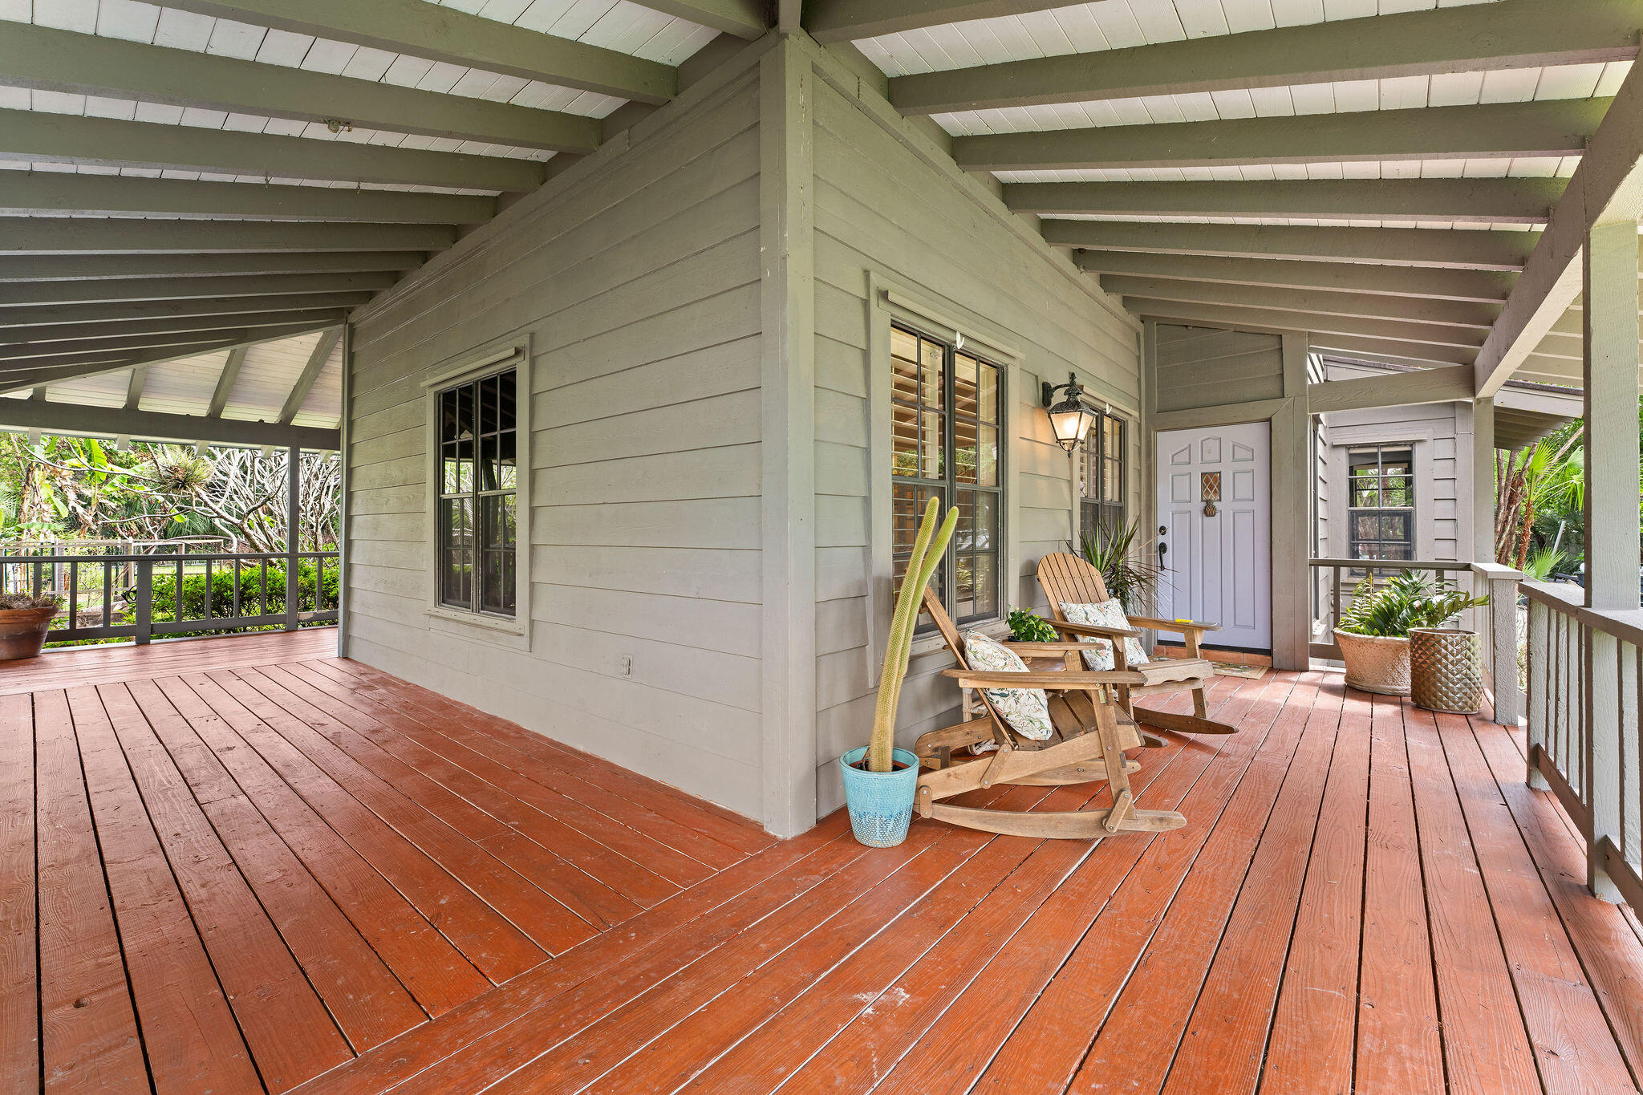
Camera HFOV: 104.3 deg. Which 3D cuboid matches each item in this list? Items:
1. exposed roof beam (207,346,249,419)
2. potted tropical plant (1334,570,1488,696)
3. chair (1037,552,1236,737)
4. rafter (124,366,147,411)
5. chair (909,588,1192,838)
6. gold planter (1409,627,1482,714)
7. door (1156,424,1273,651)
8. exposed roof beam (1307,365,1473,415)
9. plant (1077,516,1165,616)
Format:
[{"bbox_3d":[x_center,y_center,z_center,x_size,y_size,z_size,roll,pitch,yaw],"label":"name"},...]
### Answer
[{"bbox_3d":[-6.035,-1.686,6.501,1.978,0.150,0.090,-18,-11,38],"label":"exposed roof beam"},{"bbox_3d":[4.249,0.617,4.706,0.740,0.890,0.700,1,2,41],"label":"potted tropical plant"},{"bbox_3d":[1.817,0.581,3.802,0.670,1.000,1.010,-1,1,-23],"label":"chair"},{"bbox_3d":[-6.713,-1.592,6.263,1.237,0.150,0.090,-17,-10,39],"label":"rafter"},{"bbox_3d":[0.913,0.606,2.723,1.010,1.000,0.670,0,1,11],"label":"chair"},{"bbox_3d":[4.164,0.819,4.276,0.335,0.505,0.335,1,2,41],"label":"gold planter"},{"bbox_3d":[3.602,-0.104,5.898,0.900,2.020,0.060,1,2,39],"label":"door"},{"bbox_3d":[4.549,-1.250,5.137,1.015,0.235,0.090,1,2,39],"label":"exposed roof beam"},{"bbox_3d":[2.200,0.409,4.731,0.600,1.280,0.620,1,2,41],"label":"plant"}]

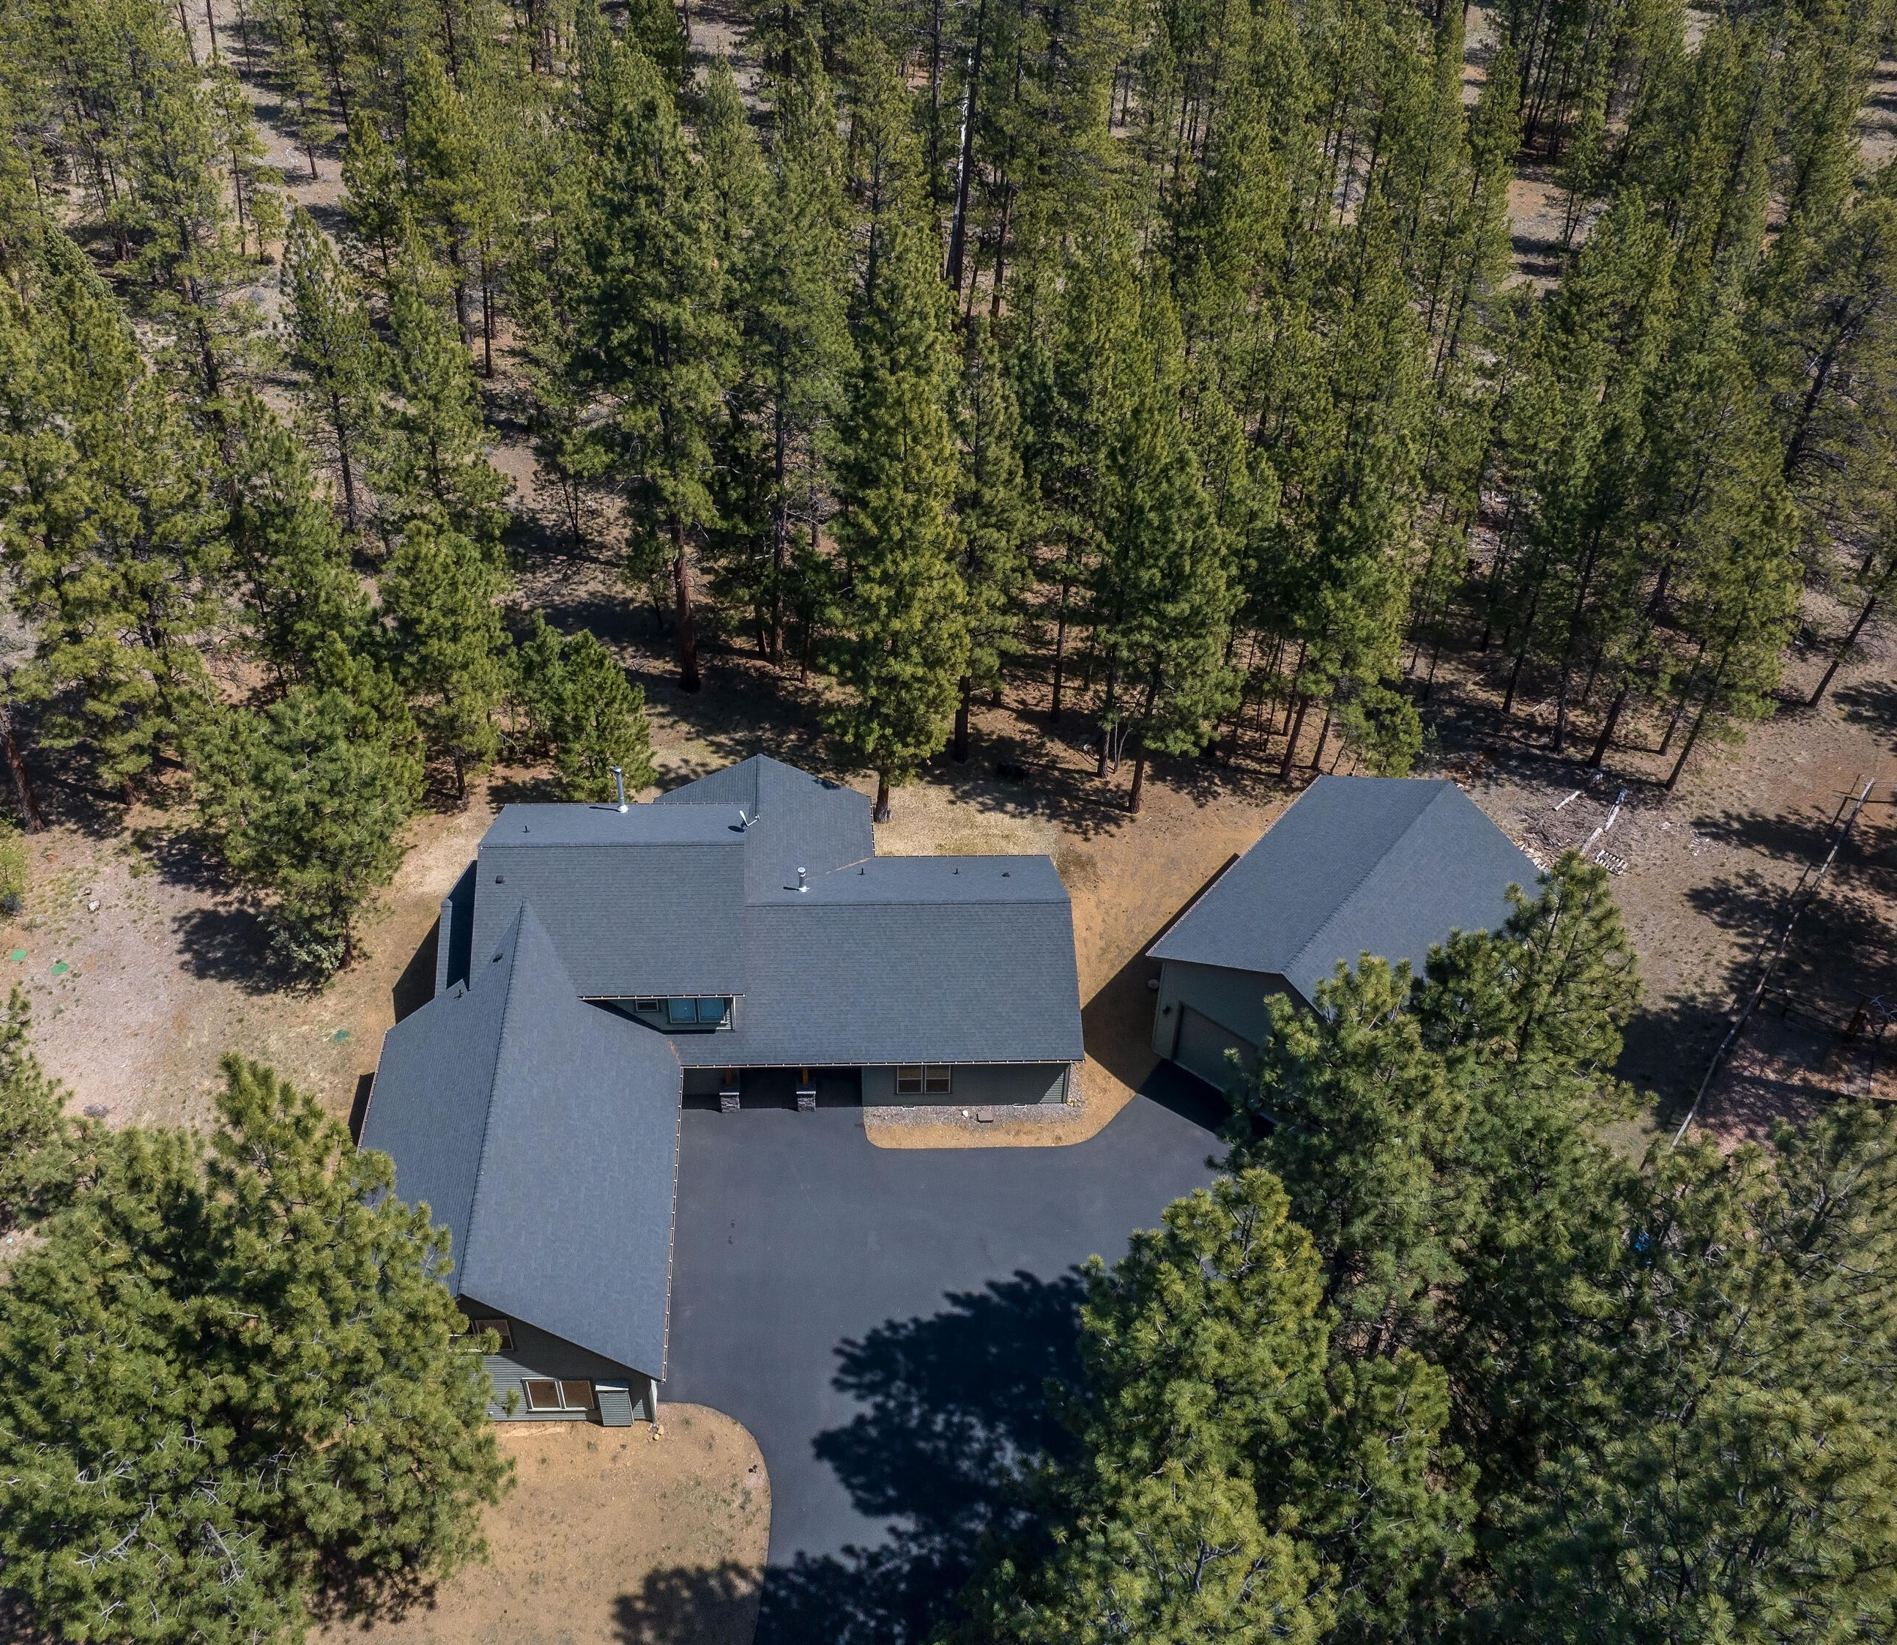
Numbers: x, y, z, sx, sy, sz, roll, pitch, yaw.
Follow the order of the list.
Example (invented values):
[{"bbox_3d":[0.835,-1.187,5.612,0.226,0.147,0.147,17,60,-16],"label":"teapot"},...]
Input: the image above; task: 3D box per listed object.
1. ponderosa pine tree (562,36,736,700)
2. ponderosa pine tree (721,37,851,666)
[{"bbox_3d":[-12.952,-17.396,63.960,7.200,28.320,7.200,5,40,0],"label":"ponderosa pine tree"},{"bbox_3d":[-7.039,-18.602,66.179,5.800,28.110,5.800,5,40,0],"label":"ponderosa pine tree"}]

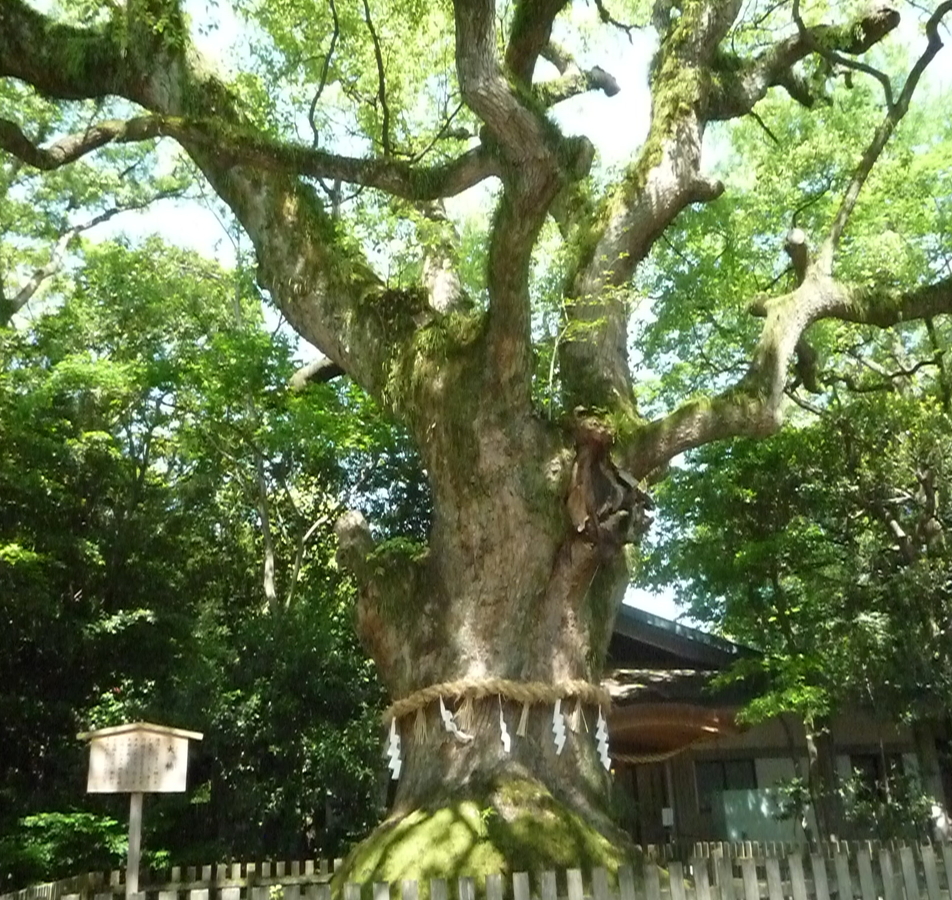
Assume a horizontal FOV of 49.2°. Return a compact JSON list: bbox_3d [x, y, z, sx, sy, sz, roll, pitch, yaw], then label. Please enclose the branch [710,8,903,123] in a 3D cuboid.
[{"bbox_3d":[4.438,-5.235,14.049,2.400,1.450,1.000,-2,-18,0],"label":"branch"}]

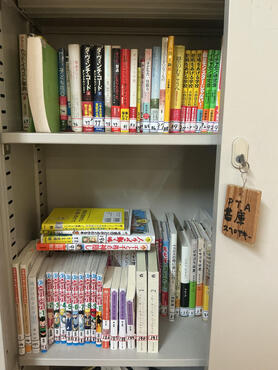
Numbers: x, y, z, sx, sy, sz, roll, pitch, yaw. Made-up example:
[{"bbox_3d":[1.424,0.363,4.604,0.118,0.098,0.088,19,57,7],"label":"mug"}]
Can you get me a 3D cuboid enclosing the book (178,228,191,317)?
[{"bbox_3d":[0.121,0.234,0.848,0.023,0.193,0.131,1,11,2],"label":"book"}]

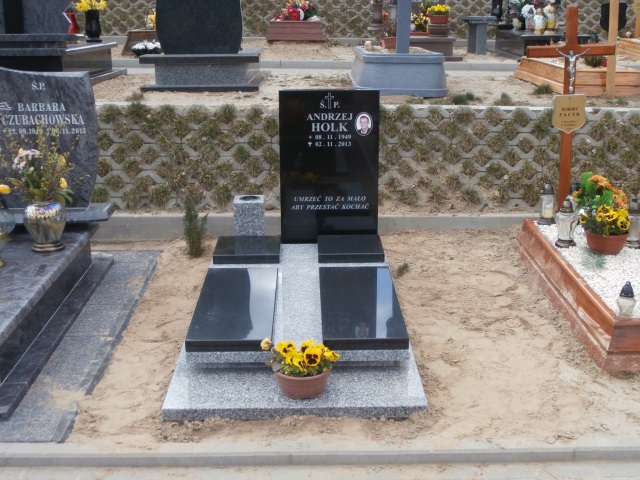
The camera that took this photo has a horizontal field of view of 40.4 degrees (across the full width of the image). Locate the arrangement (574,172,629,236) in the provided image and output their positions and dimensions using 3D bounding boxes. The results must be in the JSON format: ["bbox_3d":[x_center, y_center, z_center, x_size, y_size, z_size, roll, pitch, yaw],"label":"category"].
[{"bbox_3d":[1.511,-0.194,4.658,0.294,0.337,0.280,-1,17,-1],"label":"arrangement"}]

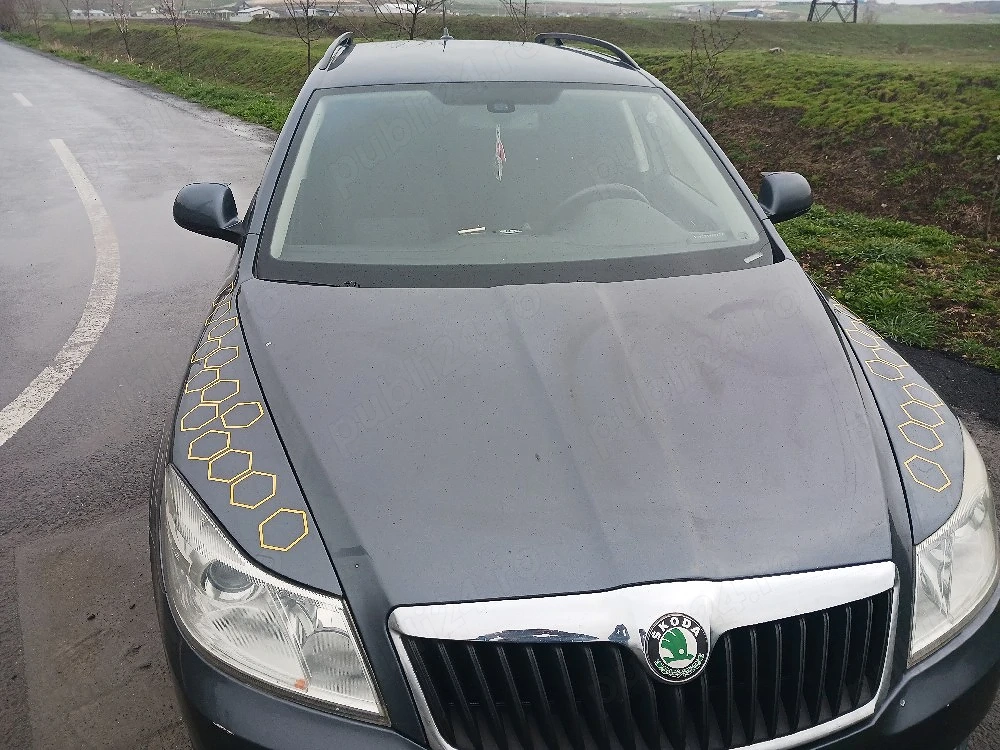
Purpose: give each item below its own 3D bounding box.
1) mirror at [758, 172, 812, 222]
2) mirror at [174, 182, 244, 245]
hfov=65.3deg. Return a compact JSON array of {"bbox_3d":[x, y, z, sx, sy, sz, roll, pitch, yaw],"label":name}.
[{"bbox_3d":[0.924,-0.562,2.549,0.215,0.170,0.140,-3,25,-8],"label":"mirror"},{"bbox_3d":[-0.856,-0.473,2.295,0.215,0.170,0.140,-3,25,-8],"label":"mirror"}]

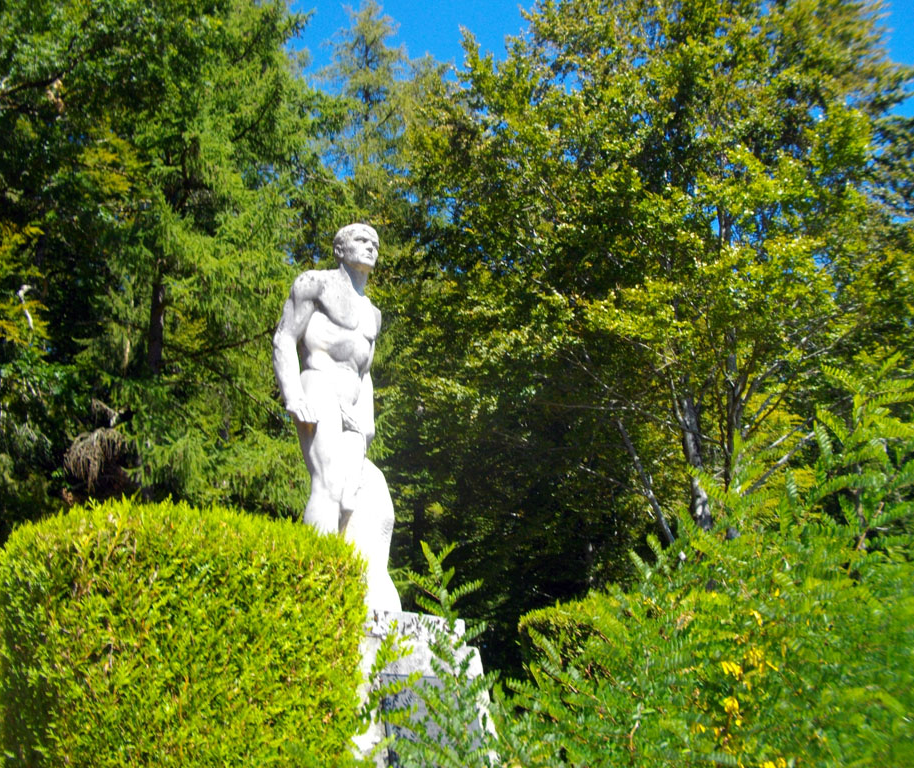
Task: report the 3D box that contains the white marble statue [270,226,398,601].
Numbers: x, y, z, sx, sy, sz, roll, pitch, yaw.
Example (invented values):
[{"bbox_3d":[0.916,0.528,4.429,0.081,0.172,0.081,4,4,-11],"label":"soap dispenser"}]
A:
[{"bbox_3d":[-0.638,0.127,4.977,0.720,2.200,0.680,14,-22,-42],"label":"white marble statue"}]

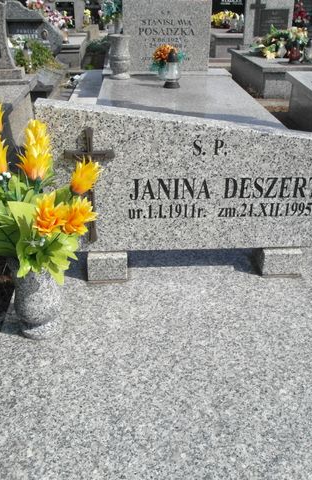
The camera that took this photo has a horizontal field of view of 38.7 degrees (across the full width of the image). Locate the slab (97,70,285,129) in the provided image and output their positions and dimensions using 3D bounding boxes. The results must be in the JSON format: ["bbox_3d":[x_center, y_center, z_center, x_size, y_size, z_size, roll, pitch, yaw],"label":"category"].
[{"bbox_3d":[0.131,-0.690,2.417,0.890,0.080,1.520,-1,31,-3],"label":"slab"}]

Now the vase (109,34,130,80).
[{"bbox_3d":[-0.245,-1.241,3.013,0.140,0.260,0.140,-1,31,-3],"label":"vase"}]

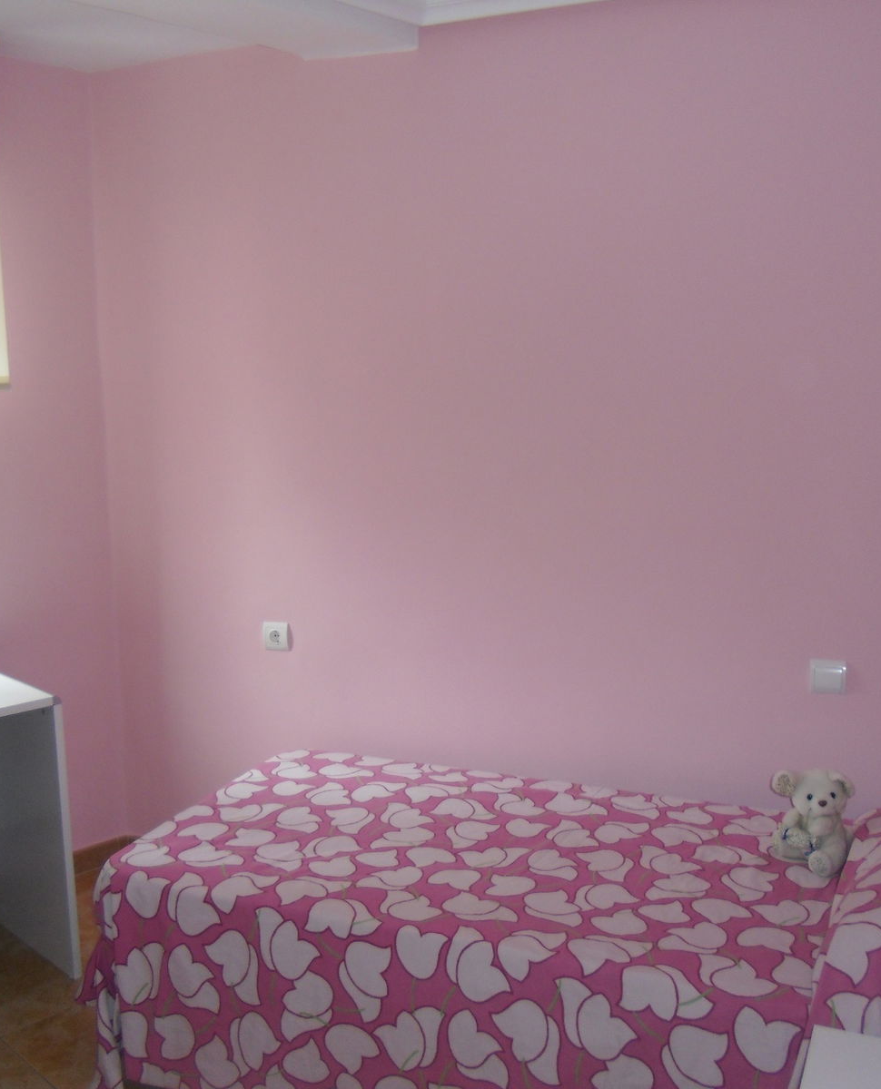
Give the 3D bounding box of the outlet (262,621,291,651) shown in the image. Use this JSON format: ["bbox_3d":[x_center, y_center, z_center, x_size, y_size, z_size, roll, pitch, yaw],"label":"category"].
[{"bbox_3d":[-0.478,0.268,3.279,0.083,0.083,0.014,3,10,23],"label":"outlet"}]

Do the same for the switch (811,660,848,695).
[{"bbox_3d":[0.915,0.316,2.674,0.083,0.083,0.014,3,10,23],"label":"switch"}]

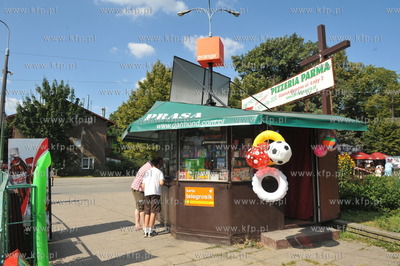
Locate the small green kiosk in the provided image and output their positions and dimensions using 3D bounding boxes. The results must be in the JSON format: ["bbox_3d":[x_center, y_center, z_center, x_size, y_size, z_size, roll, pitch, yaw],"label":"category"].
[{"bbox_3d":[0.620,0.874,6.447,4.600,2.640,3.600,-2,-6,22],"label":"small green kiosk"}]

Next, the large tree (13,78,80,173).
[{"bbox_3d":[-14.211,-0.646,24.663,5.600,9.000,5.600,0,-5,0],"label":"large tree"}]

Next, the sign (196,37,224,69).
[{"bbox_3d":[0.251,-1.781,6.010,0.490,0.490,0.490,-2,-6,17],"label":"sign"}]

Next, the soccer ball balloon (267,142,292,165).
[{"bbox_3d":[1.298,0.322,4.339,0.390,0.390,0.390,-2,-6,17],"label":"soccer ball balloon"}]

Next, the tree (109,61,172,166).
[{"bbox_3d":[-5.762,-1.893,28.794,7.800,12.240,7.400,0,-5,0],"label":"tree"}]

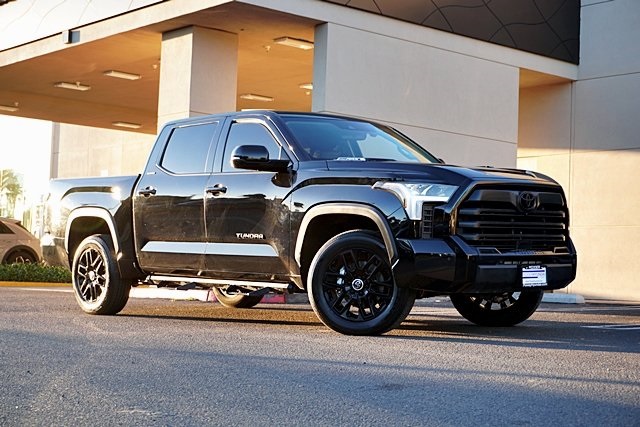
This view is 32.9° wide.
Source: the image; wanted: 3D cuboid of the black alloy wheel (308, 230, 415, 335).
[{"bbox_3d":[0.316,0.542,8.438,0.815,0.815,0.275,0,-2,13],"label":"black alloy wheel"}]

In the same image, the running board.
[{"bbox_3d":[-0.920,0.616,9.579,0.130,0.080,2.030,2,-3,-43],"label":"running board"}]

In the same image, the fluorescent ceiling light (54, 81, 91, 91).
[{"bbox_3d":[-4.839,-2.488,21.249,0.620,0.100,0.330,5,-5,-43],"label":"fluorescent ceiling light"}]

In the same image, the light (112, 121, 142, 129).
[{"bbox_3d":[-4.721,-2.163,26.599,0.620,0.100,0.330,5,-5,-43],"label":"light"}]

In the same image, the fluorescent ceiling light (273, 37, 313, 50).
[{"bbox_3d":[-0.316,-2.569,16.324,0.660,0.070,0.360,5,-4,-41],"label":"fluorescent ceiling light"}]

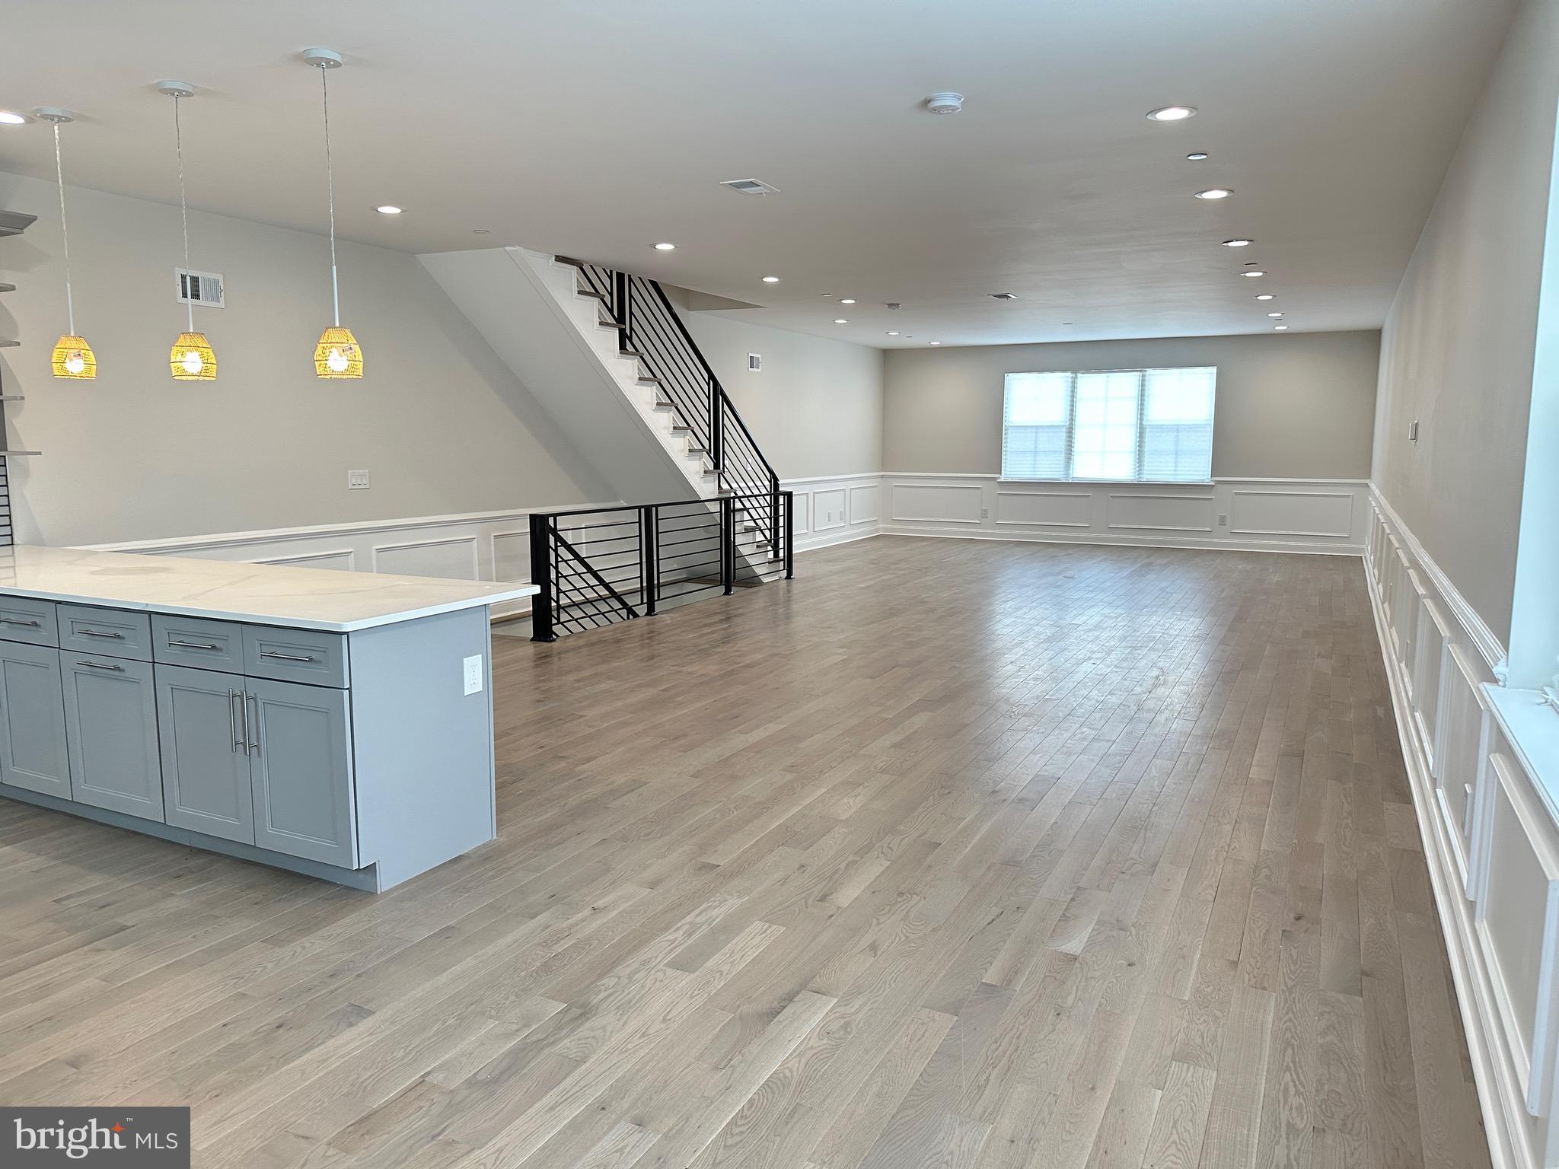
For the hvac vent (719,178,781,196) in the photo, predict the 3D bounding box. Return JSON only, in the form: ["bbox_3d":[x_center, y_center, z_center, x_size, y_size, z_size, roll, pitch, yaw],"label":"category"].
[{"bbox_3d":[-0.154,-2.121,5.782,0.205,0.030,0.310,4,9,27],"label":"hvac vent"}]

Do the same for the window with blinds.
[{"bbox_3d":[4.486,-2.178,14.930,2.870,1.530,0.110,4,9,27],"label":"window with blinds"}]

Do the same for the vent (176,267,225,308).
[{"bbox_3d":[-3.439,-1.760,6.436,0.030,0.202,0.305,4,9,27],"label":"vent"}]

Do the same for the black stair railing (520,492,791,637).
[{"bbox_3d":[-0.809,-0.276,9.496,0.110,0.915,4.000,4,9,27],"label":"black stair railing"}]

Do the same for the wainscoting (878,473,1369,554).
[{"bbox_3d":[4.465,-1.038,15.071,6.581,0.940,0.050,4,9,27],"label":"wainscoting"}]

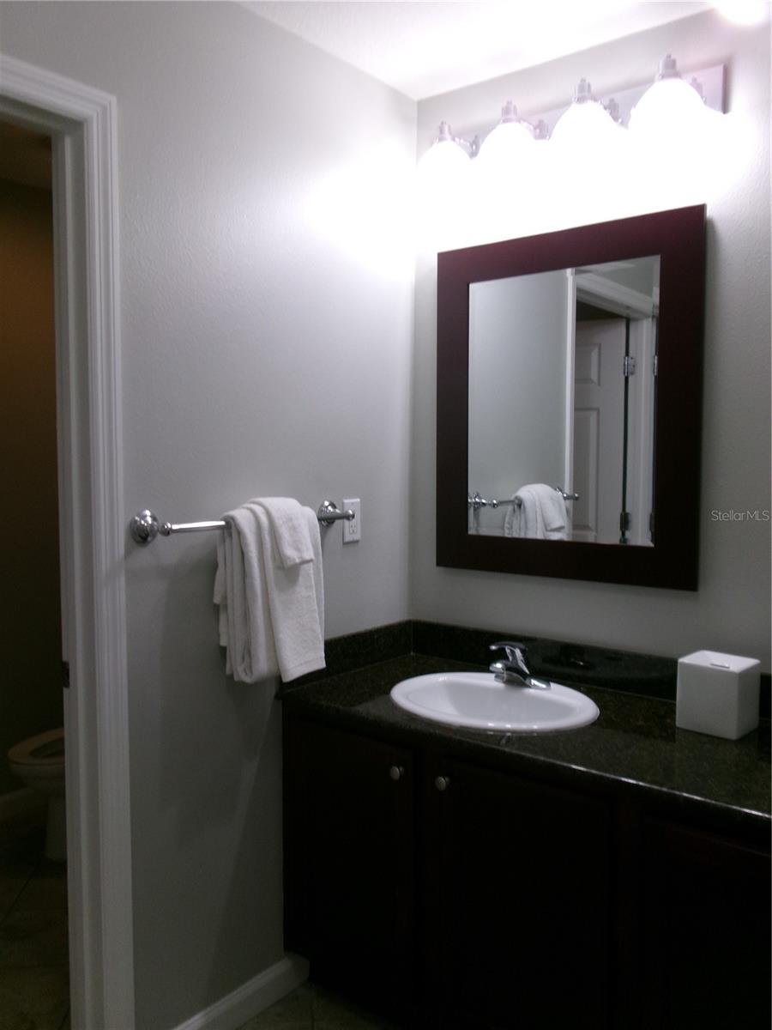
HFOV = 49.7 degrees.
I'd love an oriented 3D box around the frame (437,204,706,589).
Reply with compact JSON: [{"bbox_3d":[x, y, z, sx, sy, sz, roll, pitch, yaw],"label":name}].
[{"bbox_3d":[0.451,-0.289,2.215,0.755,0.910,0.025,3,5,38],"label":"frame"}]

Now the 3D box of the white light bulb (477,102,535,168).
[{"bbox_3d":[0.309,-0.974,2.135,0.155,0.155,0.155,0,4,0],"label":"white light bulb"}]

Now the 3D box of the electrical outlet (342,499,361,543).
[{"bbox_3d":[-0.095,0.015,2.289,0.009,0.118,0.070,3,5,38],"label":"electrical outlet"}]

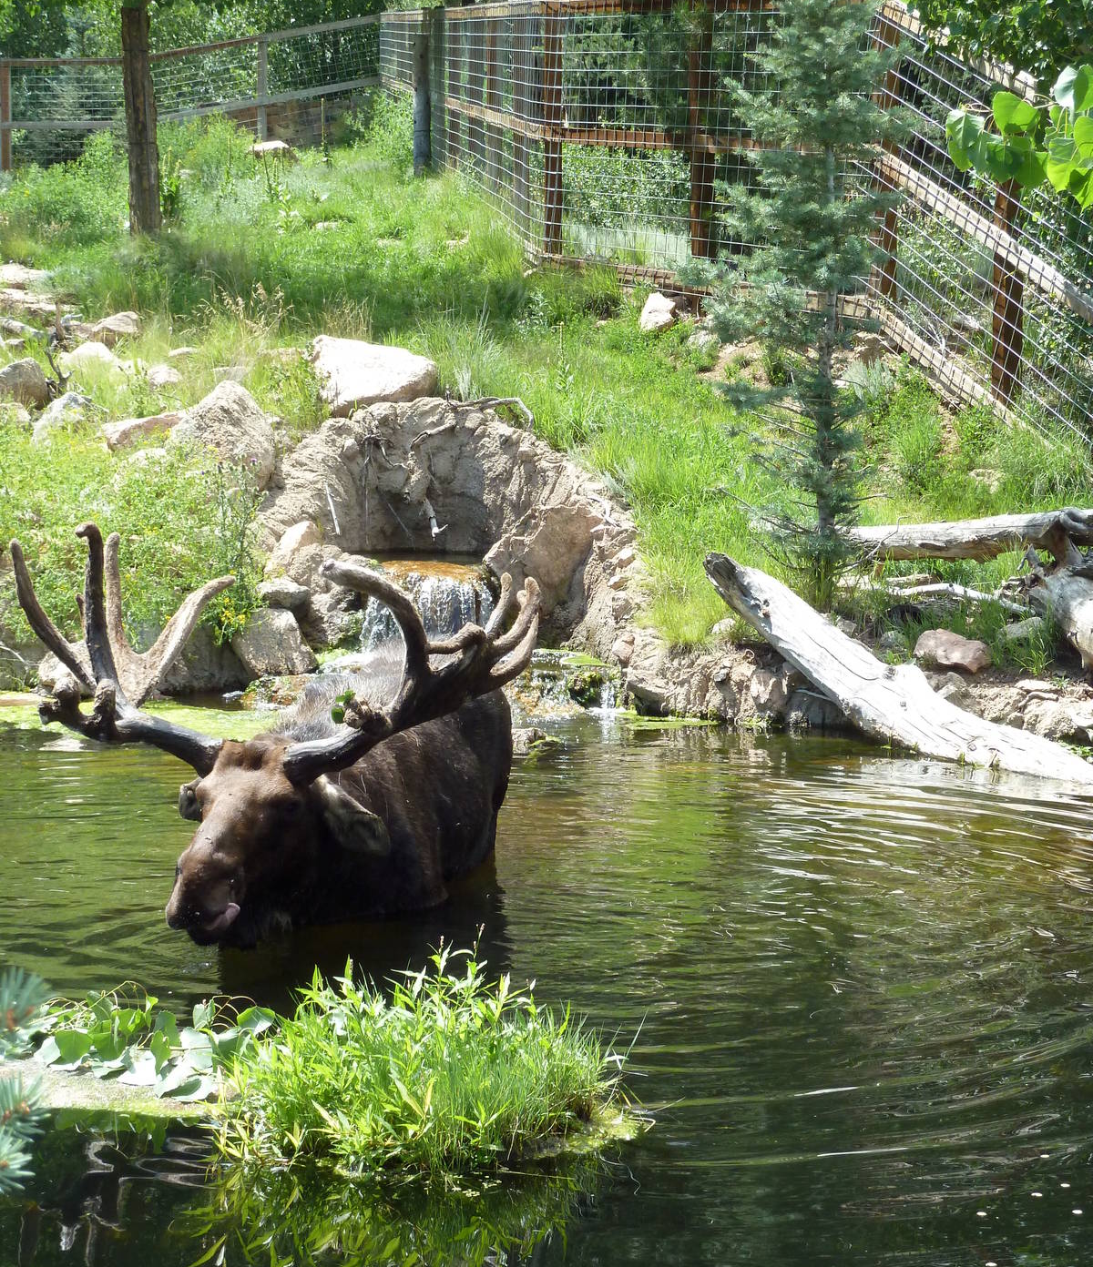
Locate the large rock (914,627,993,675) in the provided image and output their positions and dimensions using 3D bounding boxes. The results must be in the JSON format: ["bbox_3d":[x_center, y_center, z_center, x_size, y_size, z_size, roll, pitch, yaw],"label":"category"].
[{"bbox_3d":[1.600,0.069,9.100,0.313,0.188,0.219,0,6,0],"label":"large rock"}]

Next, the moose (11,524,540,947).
[{"bbox_3d":[-0.540,0.567,6.506,1.250,1.980,2.500,2,7,17],"label":"moose"}]

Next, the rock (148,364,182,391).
[{"bbox_3d":[-2.306,-1.552,14.000,0.224,0.173,0.190,0,6,0],"label":"rock"}]

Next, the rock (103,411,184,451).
[{"bbox_3d":[-2.158,-1.085,12.400,0.455,0.213,0.295,0,6,0],"label":"rock"}]

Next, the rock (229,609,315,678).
[{"bbox_3d":[-1.142,0.033,9.700,0.353,0.282,0.282,0,6,0],"label":"rock"}]

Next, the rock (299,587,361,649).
[{"bbox_3d":[-0.937,-0.066,10.000,0.266,0.266,0.239,0,6,0],"label":"rock"}]

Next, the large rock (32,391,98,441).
[{"bbox_3d":[-2.597,-1.171,12.500,0.356,0.270,0.285,0,6,0],"label":"large rock"}]

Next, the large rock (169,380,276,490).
[{"bbox_3d":[-1.651,-1.015,11.800,0.545,0.535,0.436,0,6,0],"label":"large rock"}]

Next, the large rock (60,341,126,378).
[{"bbox_3d":[-2.802,-1.691,14.300,0.422,0.239,0.316,0,6,0],"label":"large rock"}]

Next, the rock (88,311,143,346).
[{"bbox_3d":[-2.848,-2.016,15.300,0.346,0.233,0.277,0,6,0],"label":"rock"}]

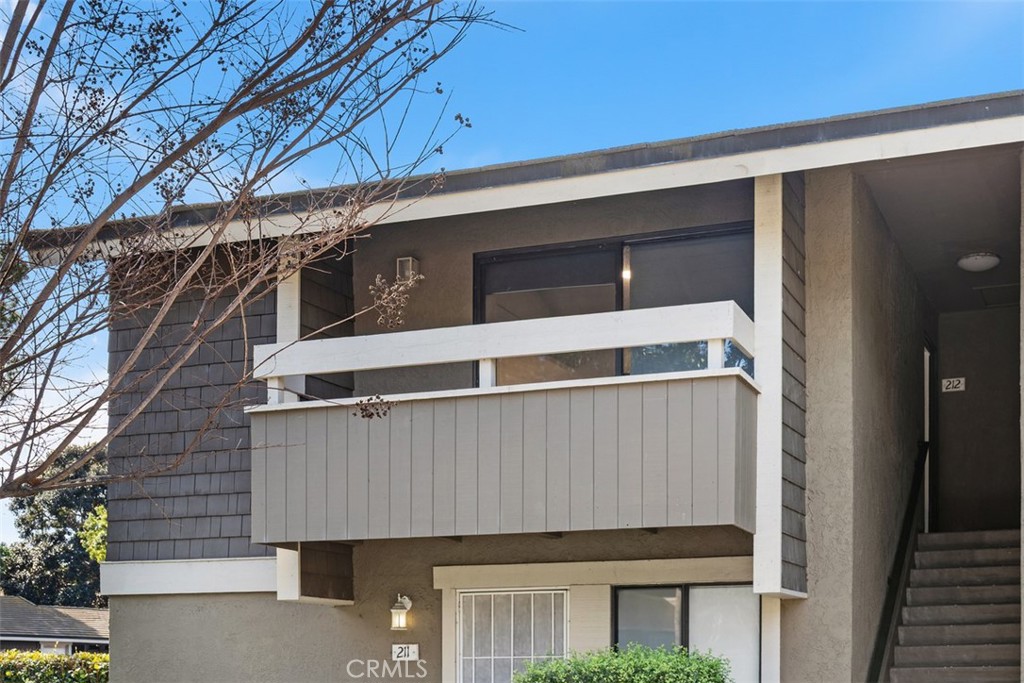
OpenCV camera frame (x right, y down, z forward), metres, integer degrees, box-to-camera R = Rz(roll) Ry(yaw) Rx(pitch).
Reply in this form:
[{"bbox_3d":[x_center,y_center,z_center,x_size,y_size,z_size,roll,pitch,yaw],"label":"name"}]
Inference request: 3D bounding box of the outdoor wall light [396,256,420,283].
[{"bbox_3d":[-0.909,-0.615,12.515,0.142,0.235,0.172,-5,-15,23],"label":"outdoor wall light"}]

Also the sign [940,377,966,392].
[{"bbox_3d":[4.877,0.482,15.706,0.240,0.134,0.020,-5,-15,23],"label":"sign"}]

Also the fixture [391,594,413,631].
[{"bbox_3d":[-0.915,2.242,11.787,0.154,0.299,0.235,-5,-15,23],"label":"fixture"}]

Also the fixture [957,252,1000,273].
[{"bbox_3d":[4.663,-0.795,14.217,0.412,0.118,0.412,-5,-15,23],"label":"fixture"}]

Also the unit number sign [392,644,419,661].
[{"bbox_3d":[-0.889,2.584,11.813,0.240,0.129,0.020,-5,-15,23],"label":"unit number sign"}]

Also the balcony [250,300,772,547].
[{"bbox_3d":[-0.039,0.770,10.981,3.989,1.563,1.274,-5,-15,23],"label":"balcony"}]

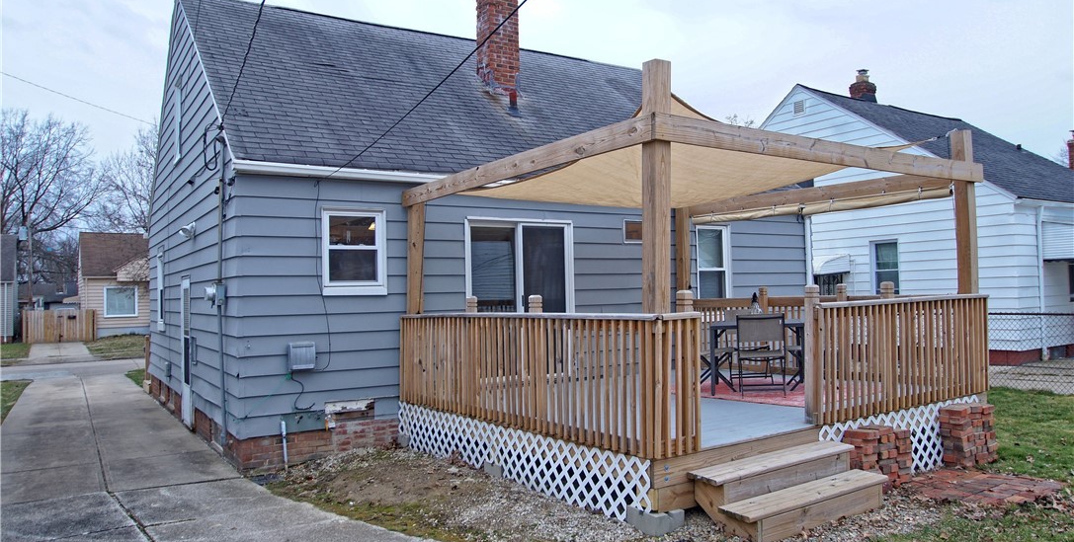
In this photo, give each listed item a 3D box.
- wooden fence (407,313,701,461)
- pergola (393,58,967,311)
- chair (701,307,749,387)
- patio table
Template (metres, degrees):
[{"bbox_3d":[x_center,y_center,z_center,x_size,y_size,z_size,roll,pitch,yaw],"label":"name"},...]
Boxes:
[{"bbox_3d":[-0.210,0.872,5.980,0.400,0.970,3.750,0,-2,-37],"label":"wooden fence"},{"bbox_3d":[1.430,-0.012,6.830,4.300,2.700,3.650,0,-2,-33],"label":"pergola"},{"bbox_3d":[2.080,0.890,7.380,0.620,0.860,0.580,-2,-2,17],"label":"chair"},{"bbox_3d":[2.460,0.943,7.230,1.000,0.730,0.850,-1,-2,8],"label":"patio table"}]

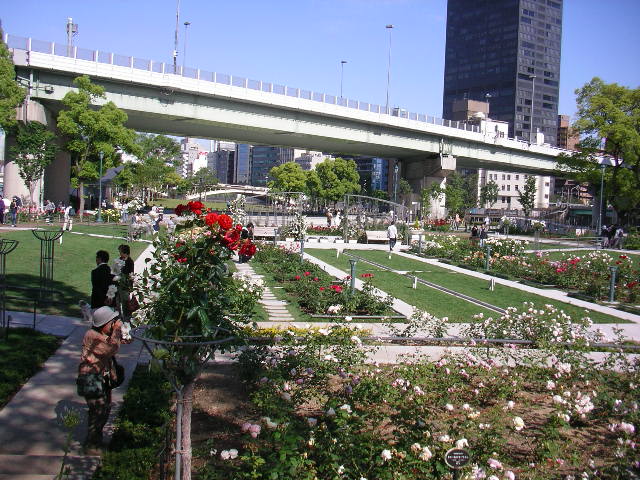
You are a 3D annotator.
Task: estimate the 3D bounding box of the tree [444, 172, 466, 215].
[{"bbox_3d":[16.638,-5.096,84.000,2.800,6.400,2.800,2,3,0],"label":"tree"}]

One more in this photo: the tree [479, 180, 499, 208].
[{"bbox_3d":[22.930,-4.945,93.163,2.700,6.300,2.700,2,3,0],"label":"tree"}]

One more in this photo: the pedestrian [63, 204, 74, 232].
[{"bbox_3d":[-16.360,-1.464,44.500,0.480,1.660,0.500,3,4,12],"label":"pedestrian"}]

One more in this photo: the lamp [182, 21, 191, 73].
[{"bbox_3d":[-16.779,-22.203,86.267,0.400,10.300,1.200,-1,4,-43],"label":"lamp"}]

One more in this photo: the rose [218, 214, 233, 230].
[{"bbox_3d":[-0.718,-0.133,5.200,0.115,0.115,0.100,2,3,0],"label":"rose"}]

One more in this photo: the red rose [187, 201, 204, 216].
[{"bbox_3d":[-0.892,-0.226,4.900,0.125,0.110,0.120,2,3,0],"label":"red rose"}]

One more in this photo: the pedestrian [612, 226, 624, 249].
[{"bbox_3d":[21.169,-0.108,48.542,0.420,1.630,0.500,2,3,6],"label":"pedestrian"}]

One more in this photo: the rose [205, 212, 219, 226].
[{"bbox_3d":[-0.823,-0.153,5.200,0.110,0.110,0.100,2,3,0],"label":"rose"}]

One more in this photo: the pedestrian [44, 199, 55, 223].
[{"bbox_3d":[-18.980,-1.965,48.000,0.500,1.600,0.450,0,4,-30],"label":"pedestrian"}]

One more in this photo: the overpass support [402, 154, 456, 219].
[{"bbox_3d":[15.730,-7.029,100.091,2.600,10.000,13.000,1,3,-16],"label":"overpass support"}]

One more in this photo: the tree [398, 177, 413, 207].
[{"bbox_3d":[10.264,-4.478,82.150,1.800,5.800,1.800,2,3,0],"label":"tree"}]

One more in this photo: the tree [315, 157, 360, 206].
[{"bbox_3d":[2.763,-8.211,105.000,7.100,9.200,7.100,2,3,0],"label":"tree"}]

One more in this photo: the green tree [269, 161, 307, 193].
[{"bbox_3d":[-5.036,-8.135,106.000,6.200,8.300,6.200,2,3,0],"label":"green tree"}]

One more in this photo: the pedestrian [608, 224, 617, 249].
[{"bbox_3d":[20.737,-0.234,48.500,0.420,1.680,0.500,1,4,-18],"label":"pedestrian"}]

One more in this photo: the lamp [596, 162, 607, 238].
[{"bbox_3d":[25.970,-3.684,63.000,0.500,6.600,0.500,2,3,0],"label":"lamp"}]

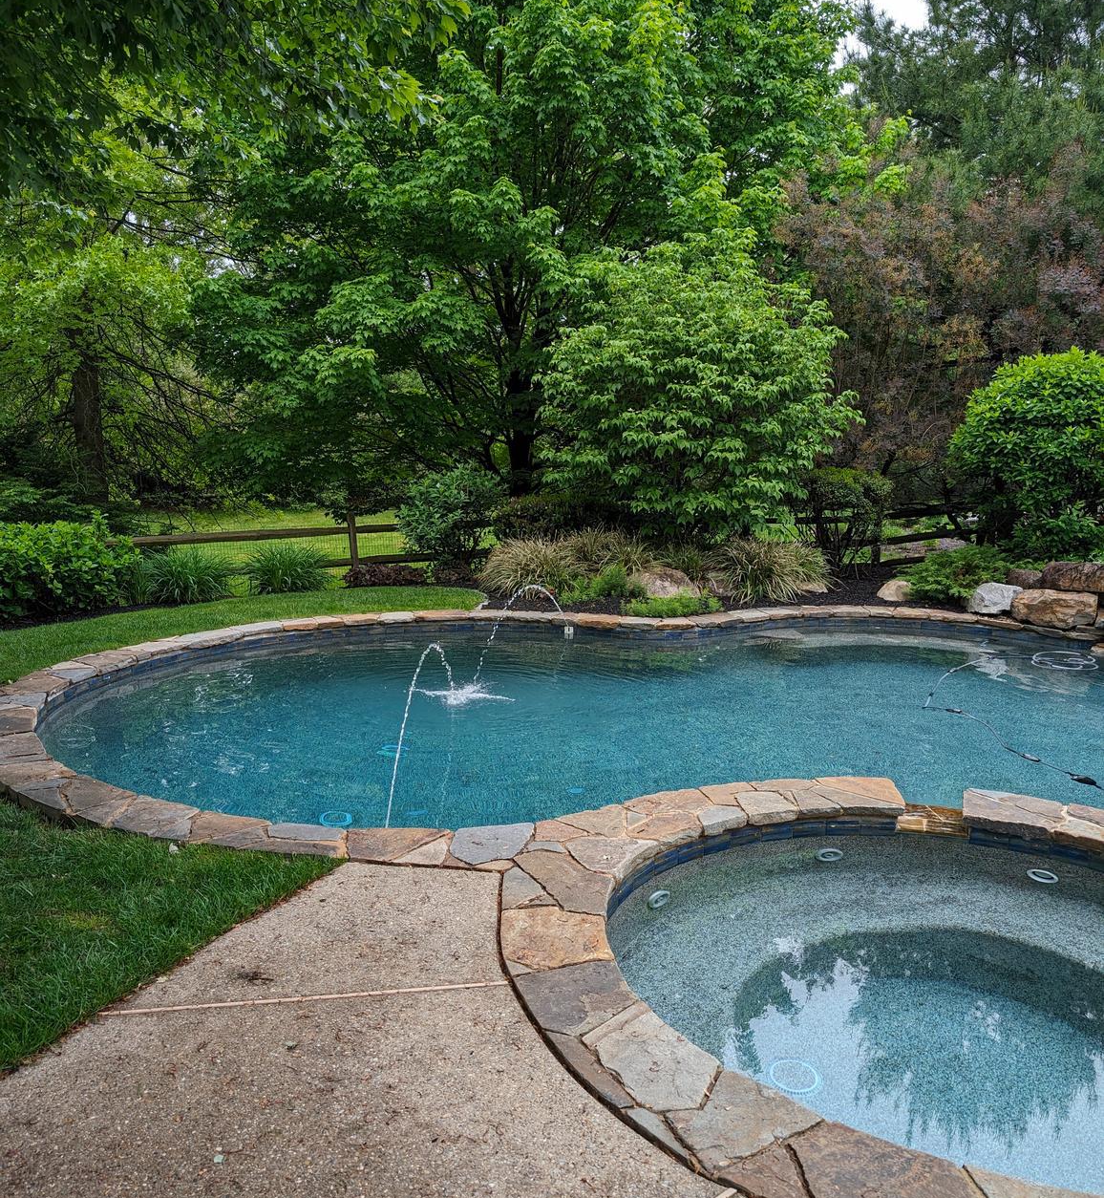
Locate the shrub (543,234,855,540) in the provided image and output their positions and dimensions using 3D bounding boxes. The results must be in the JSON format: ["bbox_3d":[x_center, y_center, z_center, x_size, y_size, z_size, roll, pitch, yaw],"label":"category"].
[{"bbox_3d":[1.960,-2.466,13.606,4.150,4.750,3.900,1,7,8],"label":"shrub"}]

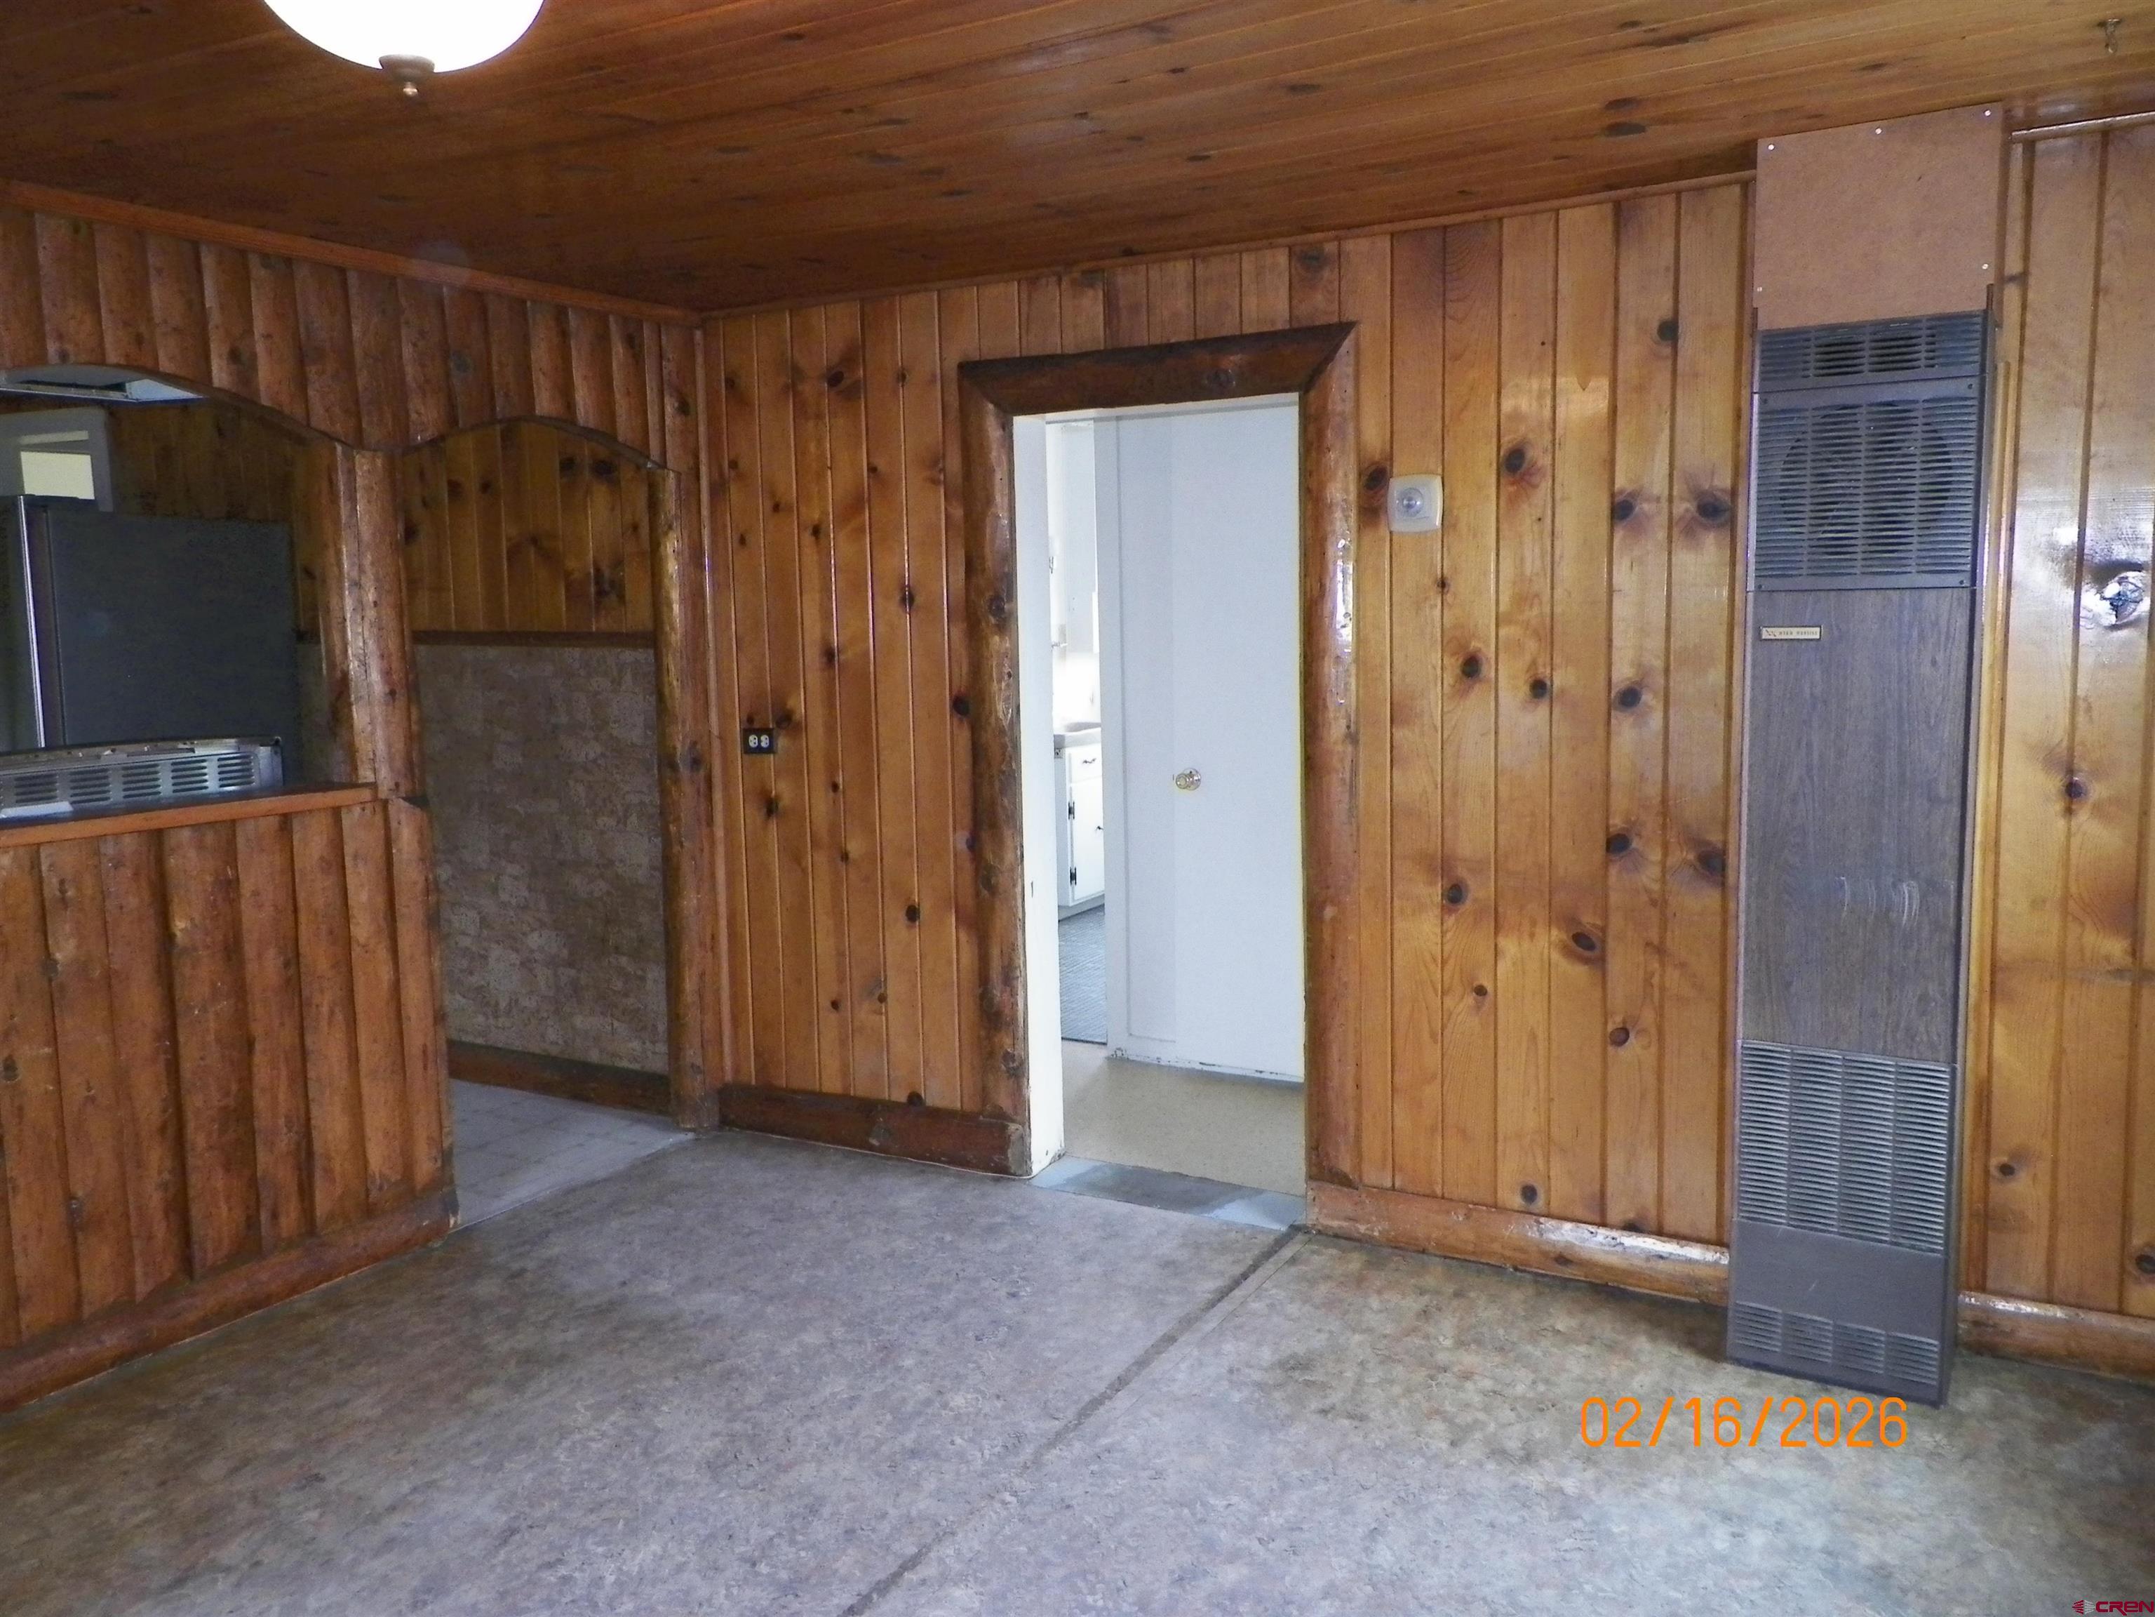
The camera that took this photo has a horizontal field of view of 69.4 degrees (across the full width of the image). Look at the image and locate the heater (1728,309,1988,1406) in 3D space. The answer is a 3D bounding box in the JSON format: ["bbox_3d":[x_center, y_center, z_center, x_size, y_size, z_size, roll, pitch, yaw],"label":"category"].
[{"bbox_3d":[1.462,0.104,2.922,0.367,1.929,0.279,3,8,31],"label":"heater"}]

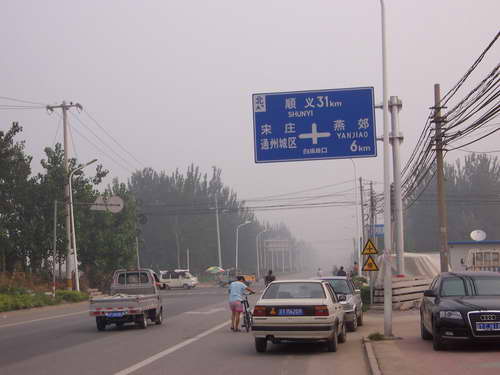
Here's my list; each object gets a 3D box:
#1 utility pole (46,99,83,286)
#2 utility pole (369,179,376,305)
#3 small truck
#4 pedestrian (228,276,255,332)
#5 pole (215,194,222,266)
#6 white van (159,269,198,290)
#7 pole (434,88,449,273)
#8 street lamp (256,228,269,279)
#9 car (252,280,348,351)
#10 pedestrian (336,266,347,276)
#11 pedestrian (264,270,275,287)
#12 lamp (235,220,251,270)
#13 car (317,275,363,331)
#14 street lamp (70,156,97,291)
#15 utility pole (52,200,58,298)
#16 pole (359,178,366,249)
[{"bbox_3d":[-12.482,0.821,71.514,2.400,13.100,0.400,-1,-5,8],"label":"utility pole"},{"bbox_3d":[10.763,4.088,93.369,0.450,9.400,0.400,-1,-5,6],"label":"utility pole"},{"bbox_3d":[-3.635,3.289,31.371,1.480,1.800,3.750,-1,-5,5],"label":"small truck"},{"bbox_3d":[-0.225,3.178,28.808,0.640,1.480,1.650,-1,-5,6],"label":"pedestrian"},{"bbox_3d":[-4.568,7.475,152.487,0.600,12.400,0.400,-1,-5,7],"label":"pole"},{"bbox_3d":[-6.640,8.624,99.076,3.750,1.930,1.580,-1,-5,7],"label":"white van"},{"bbox_3d":[7.725,0.307,42.355,0.320,9.006,0.320,-1,-5,5],"label":"pole"},{"bbox_3d":[2.153,11.707,185.353,2.000,9.000,0.300,-1,-5,7],"label":"street lamp"},{"bbox_3d":[1.119,2.712,22.456,1.680,1.430,4.400,-1,-5,7],"label":"car"},{"bbox_3d":[5.039,5.258,58.068,0.500,1.720,0.380,-1,-5,5],"label":"pedestrian"},{"bbox_3d":[1.232,6.012,66.065,0.600,1.650,1.700,-1,-5,6],"label":"pedestrian"},{"bbox_3d":[-1.116,10.162,168.285,2.350,9.642,0.350,-1,-5,5],"label":"lamp"},{"bbox_3d":[2.261,3.250,29.756,1.660,1.440,4.200,-1,-5,8],"label":"car"},{"bbox_3d":[-11.161,2.675,70.361,1.950,9.200,0.300,-1,-5,7],"label":"street lamp"},{"bbox_3d":[-12.492,3.935,67.246,0.140,6.226,0.140,-1,-5,5],"label":"utility pole"},{"bbox_3d":[9.300,3.676,86.363,0.270,9.196,0.270,-1,-5,5],"label":"pole"}]

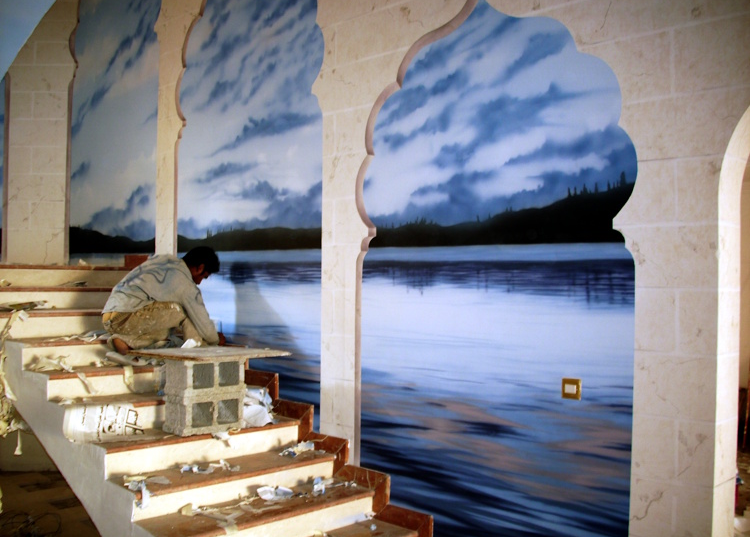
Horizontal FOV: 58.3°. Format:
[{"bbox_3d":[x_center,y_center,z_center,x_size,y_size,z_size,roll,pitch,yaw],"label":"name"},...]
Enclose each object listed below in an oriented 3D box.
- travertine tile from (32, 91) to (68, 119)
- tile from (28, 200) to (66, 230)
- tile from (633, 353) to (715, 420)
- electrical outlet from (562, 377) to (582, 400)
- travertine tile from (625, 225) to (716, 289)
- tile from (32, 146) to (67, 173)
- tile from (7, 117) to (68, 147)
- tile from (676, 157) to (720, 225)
[{"bbox_3d":[-2.690,-1.352,5.585,0.295,0.226,0.020,0,-2,0],"label":"travertine tile"},{"bbox_3d":[-2.700,-0.442,5.552,0.299,0.230,0.020,0,-2,0],"label":"tile"},{"bbox_3d":[1.054,0.415,2.365,0.281,0.232,0.020,-2,-3,40],"label":"tile"},{"bbox_3d":[0.826,0.508,2.825,0.085,0.086,0.012,0,0,37],"label":"electrical outlet"},{"bbox_3d":[1.157,-0.044,2.622,0.337,0.250,0.022,0,0,38],"label":"travertine tile"},{"bbox_3d":[-2.921,-0.972,6.044,0.305,0.247,0.022,0,0,-2],"label":"tile"},{"bbox_3d":[-3.020,-1.214,6.041,0.521,0.248,0.022,0,0,-2],"label":"tile"},{"bbox_3d":[1.123,-0.268,2.332,0.140,0.229,0.020,-2,-3,40],"label":"tile"}]

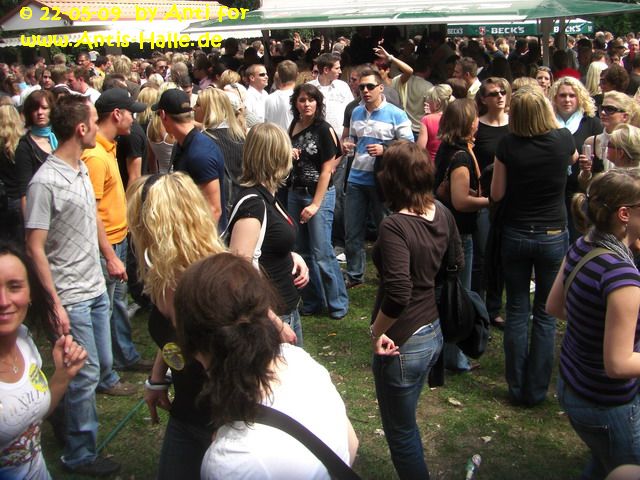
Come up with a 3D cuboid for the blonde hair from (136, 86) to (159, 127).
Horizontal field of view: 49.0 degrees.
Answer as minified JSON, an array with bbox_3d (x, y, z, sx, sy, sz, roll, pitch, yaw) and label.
[{"bbox_3d":[-1.465,-1.140,6.000,0.200,0.330,0.200,-2,16,0],"label":"blonde hair"}]

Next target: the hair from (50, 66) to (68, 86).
[{"bbox_3d":[-2.521,-1.582,6.800,0.170,0.195,0.190,-2,16,0],"label":"hair"}]

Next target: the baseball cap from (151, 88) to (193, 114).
[{"bbox_3d":[-0.888,-0.828,4.200,0.270,0.145,0.180,9,20,36],"label":"baseball cap"}]

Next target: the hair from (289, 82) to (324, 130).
[{"bbox_3d":[-0.095,-0.948,4.950,0.250,0.310,0.220,-1,16,5],"label":"hair"}]

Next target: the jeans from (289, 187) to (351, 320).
[{"bbox_3d":[-0.011,0.077,5.155,0.390,0.950,0.330,4,17,20],"label":"jeans"}]

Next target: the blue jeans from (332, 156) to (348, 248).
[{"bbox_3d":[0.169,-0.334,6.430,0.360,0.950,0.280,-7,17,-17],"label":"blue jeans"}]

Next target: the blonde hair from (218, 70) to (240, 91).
[{"bbox_3d":[-0.876,-1.536,6.800,0.190,0.220,0.200,-14,20,-40],"label":"blonde hair"}]

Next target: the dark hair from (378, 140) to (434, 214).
[{"bbox_3d":[0.331,-0.246,2.720,0.205,0.265,0.220,-10,18,-26],"label":"dark hair"}]

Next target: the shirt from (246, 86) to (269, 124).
[{"bbox_3d":[-0.579,-1.162,6.508,0.270,0.630,0.450,11,21,39],"label":"shirt"}]

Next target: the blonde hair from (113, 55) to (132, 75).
[{"bbox_3d":[-2.050,-1.814,7.300,0.200,0.250,0.210,0,15,2],"label":"blonde hair"}]

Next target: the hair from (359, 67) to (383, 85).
[{"bbox_3d":[0.391,-1.267,5.445,0.170,0.150,0.190,5,18,23],"label":"hair"}]

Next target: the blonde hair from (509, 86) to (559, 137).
[{"bbox_3d":[1.067,-0.642,3.512,0.225,0.260,0.240,4,17,20],"label":"blonde hair"}]

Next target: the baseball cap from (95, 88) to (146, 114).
[{"bbox_3d":[-1.099,-0.767,3.880,0.270,0.155,0.180,-5,15,-14],"label":"baseball cap"}]

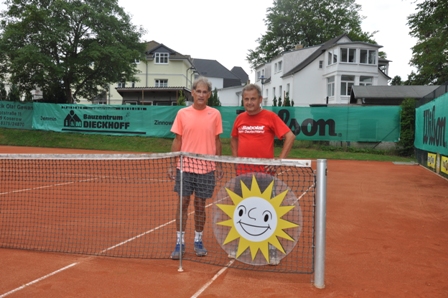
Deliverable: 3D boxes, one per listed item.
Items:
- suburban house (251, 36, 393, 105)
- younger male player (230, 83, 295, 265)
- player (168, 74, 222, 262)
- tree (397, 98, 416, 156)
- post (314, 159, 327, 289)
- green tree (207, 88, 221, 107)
[{"bbox_3d":[11.277,-7.040,48.057,12.300,11.300,12.500,0,2,-19],"label":"suburban house"},{"bbox_3d":[0.373,0.219,4.231,0.620,1.780,0.380,2,2,14],"label":"younger male player"},{"bbox_3d":[-0.309,0.173,4.312,0.550,1.850,0.360,1,2,0],"label":"player"},{"bbox_3d":[10.390,-1.192,23.300,1.250,3.300,1.250,2,2,19],"label":"tree"},{"bbox_3d":[0.807,0.628,3.412,0.088,1.075,0.088,2,2,19],"label":"post"},{"bbox_3d":[-0.694,-2.632,30.000,1.300,3.600,1.300,1,2,0],"label":"green tree"}]

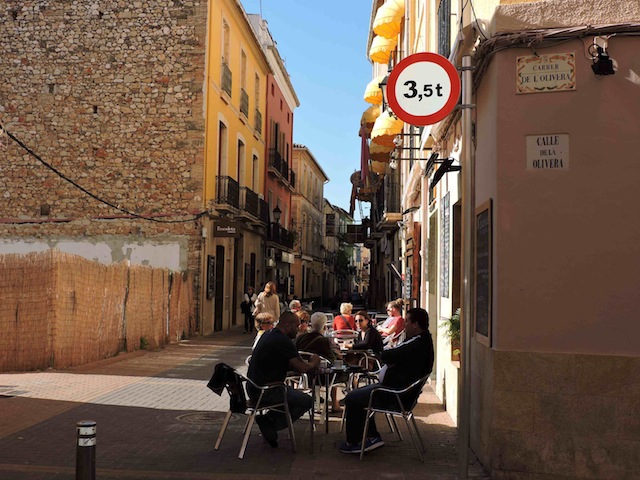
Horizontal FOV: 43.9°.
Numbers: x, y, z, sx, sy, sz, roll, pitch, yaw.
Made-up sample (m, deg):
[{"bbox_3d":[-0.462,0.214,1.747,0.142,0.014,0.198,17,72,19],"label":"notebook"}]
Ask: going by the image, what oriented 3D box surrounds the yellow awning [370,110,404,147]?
[{"bbox_3d":[1.964,-3.297,23.300,0.980,0.900,1.200,1,-4,3],"label":"yellow awning"}]

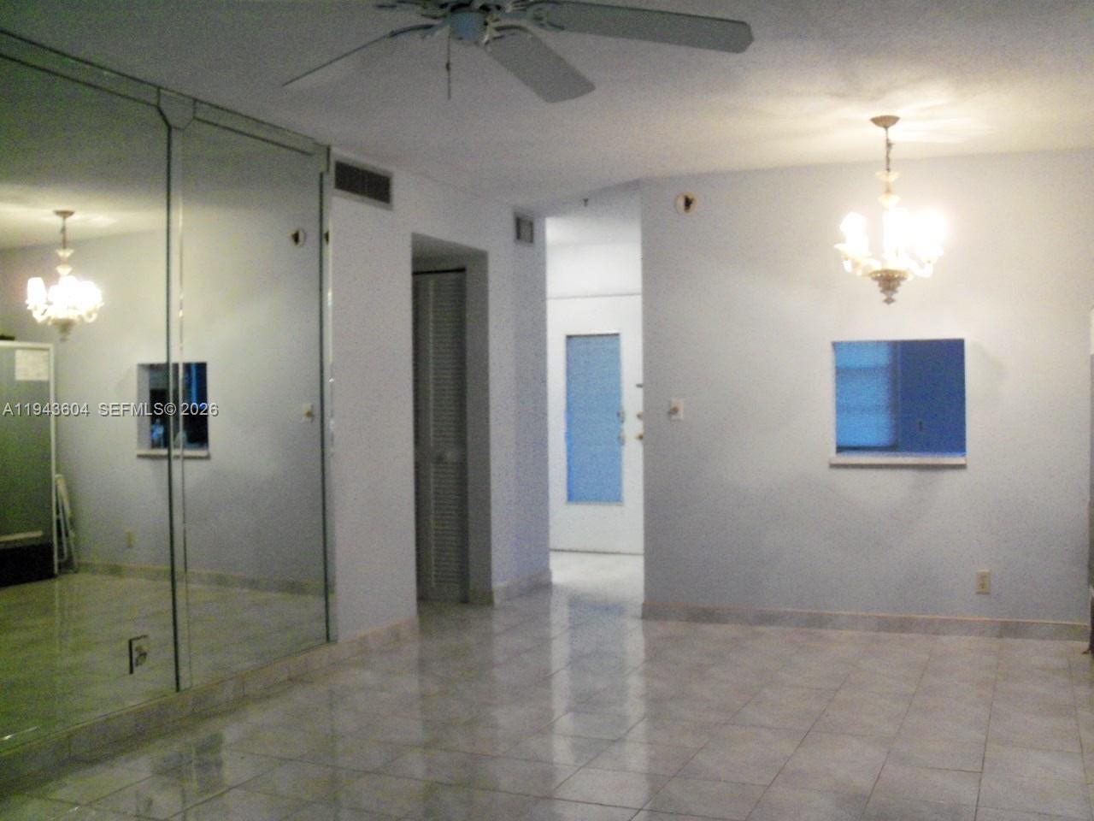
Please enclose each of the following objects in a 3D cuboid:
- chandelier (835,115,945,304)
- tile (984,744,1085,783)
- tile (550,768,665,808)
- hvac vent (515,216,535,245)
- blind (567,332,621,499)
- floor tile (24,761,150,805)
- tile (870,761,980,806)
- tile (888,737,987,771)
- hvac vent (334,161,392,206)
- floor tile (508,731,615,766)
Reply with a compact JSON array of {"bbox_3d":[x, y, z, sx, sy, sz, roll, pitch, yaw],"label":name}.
[{"bbox_3d":[1.433,-0.841,4.629,0.460,0.790,0.460,-1,0,24],"label":"chandelier"},{"bbox_3d":[1.504,1.086,3.415,0.306,0.010,0.306,-1,0,24],"label":"tile"},{"bbox_3d":[0.189,1.131,3.321,0.306,0.010,0.306,-1,0,24],"label":"tile"},{"bbox_3d":[-0.141,-1.144,7.016,0.020,0.175,0.290,-1,0,24],"label":"hvac vent"},{"bbox_3d":[0.383,0.063,9.000,0.475,1.390,0.030,-1,-1,24],"label":"blind"},{"bbox_3d":[-1.395,1.133,3.350,0.305,0.010,0.305,-1,-1,24],"label":"floor tile"},{"bbox_3d":[1.112,1.097,3.249,0.306,0.010,0.306,-1,0,24],"label":"tile"},{"bbox_3d":[1.251,1.111,3.546,0.305,0.010,0.305,-1,-1,24],"label":"tile"},{"bbox_3d":[-0.890,-1.100,5.370,0.025,0.180,0.520,-1,-1,24],"label":"hvac vent"},{"bbox_3d":[0.025,1.136,3.724,0.306,0.010,0.306,-1,0,24],"label":"floor tile"}]

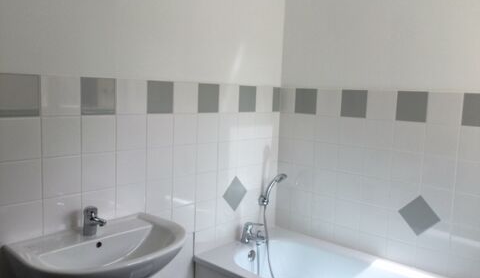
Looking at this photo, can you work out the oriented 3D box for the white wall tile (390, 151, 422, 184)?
[{"bbox_3d":[0.834,0.141,2.147,0.149,0.149,0.010,7,8,41],"label":"white wall tile"}]

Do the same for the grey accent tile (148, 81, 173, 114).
[{"bbox_3d":[-0.361,-0.187,1.933,0.010,0.142,0.150,8,8,41],"label":"grey accent tile"}]

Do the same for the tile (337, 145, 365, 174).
[{"bbox_3d":[0.605,0.112,2.338,0.149,0.149,0.008,7,8,41],"label":"tile"}]

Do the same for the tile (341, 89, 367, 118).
[{"bbox_3d":[0.617,-0.187,2.307,0.149,0.147,0.008,7,8,41],"label":"tile"}]

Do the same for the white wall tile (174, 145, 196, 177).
[{"bbox_3d":[-0.271,0.102,2.080,0.010,0.150,0.150,8,8,41],"label":"white wall tile"}]

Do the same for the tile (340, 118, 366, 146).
[{"bbox_3d":[0.608,-0.040,2.320,0.150,0.150,0.010,7,8,41],"label":"tile"}]

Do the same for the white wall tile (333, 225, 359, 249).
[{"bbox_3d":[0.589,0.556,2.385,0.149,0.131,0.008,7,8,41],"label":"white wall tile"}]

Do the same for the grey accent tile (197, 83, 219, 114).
[{"bbox_3d":[-0.162,-0.205,2.179,0.010,0.150,0.150,7,8,41],"label":"grey accent tile"}]

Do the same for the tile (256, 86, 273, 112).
[{"bbox_3d":[0.144,-0.237,2.533,0.010,0.151,0.151,8,9,42],"label":"tile"}]

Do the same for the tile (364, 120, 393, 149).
[{"bbox_3d":[0.721,-0.022,2.210,0.150,0.149,0.010,7,8,41],"label":"tile"}]

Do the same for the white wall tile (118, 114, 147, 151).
[{"bbox_3d":[-0.467,-0.027,1.844,0.010,0.149,0.150,7,8,41],"label":"white wall tile"}]

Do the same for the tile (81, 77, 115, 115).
[{"bbox_3d":[-0.562,-0.169,1.706,0.010,0.142,0.150,8,8,41],"label":"tile"}]

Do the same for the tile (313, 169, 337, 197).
[{"bbox_3d":[0.484,0.246,2.442,0.150,0.149,0.010,7,8,41],"label":"tile"}]

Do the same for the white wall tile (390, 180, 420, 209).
[{"bbox_3d":[0.828,0.292,2.163,0.149,0.149,0.010,7,8,41],"label":"white wall tile"}]

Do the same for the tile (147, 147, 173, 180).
[{"bbox_3d":[-0.370,0.114,1.974,0.008,0.149,0.149,7,8,41],"label":"tile"}]

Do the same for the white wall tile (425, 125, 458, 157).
[{"bbox_3d":[0.947,0.005,2.018,0.150,0.150,0.010,7,8,41],"label":"white wall tile"}]

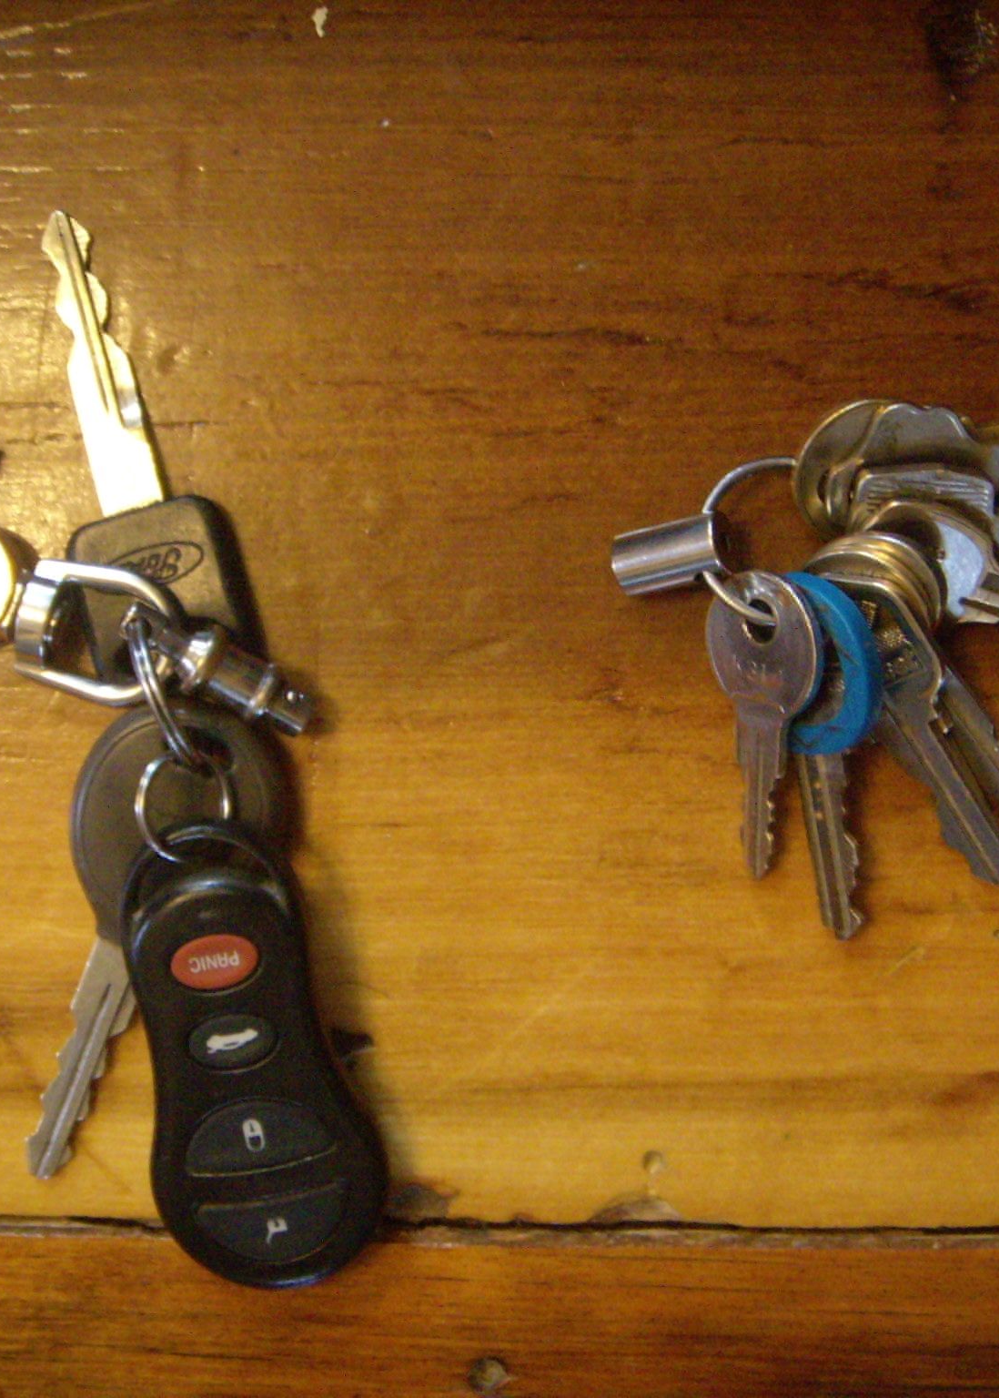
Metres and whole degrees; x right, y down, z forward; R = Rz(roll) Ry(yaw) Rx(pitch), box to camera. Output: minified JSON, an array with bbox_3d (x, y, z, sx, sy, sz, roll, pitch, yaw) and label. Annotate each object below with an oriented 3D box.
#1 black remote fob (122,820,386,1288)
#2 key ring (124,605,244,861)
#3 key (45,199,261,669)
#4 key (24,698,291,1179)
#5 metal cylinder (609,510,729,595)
[{"bbox_3d":[-0.038,0.053,0.305,0.034,0.013,0.070,-12,91,-1],"label":"black remote fob"},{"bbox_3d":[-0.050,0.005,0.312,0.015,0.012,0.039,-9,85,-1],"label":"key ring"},{"bbox_3d":[-0.059,-0.040,0.318,0.025,0.008,0.073,-14,86,-1],"label":"key"},{"bbox_3d":[-0.056,0.037,0.312,0.034,0.008,0.076,20,88,2],"label":"key"},{"bbox_3d":[0.026,-0.022,0.315,0.016,0.009,0.009,-13,85,18],"label":"metal cylinder"}]

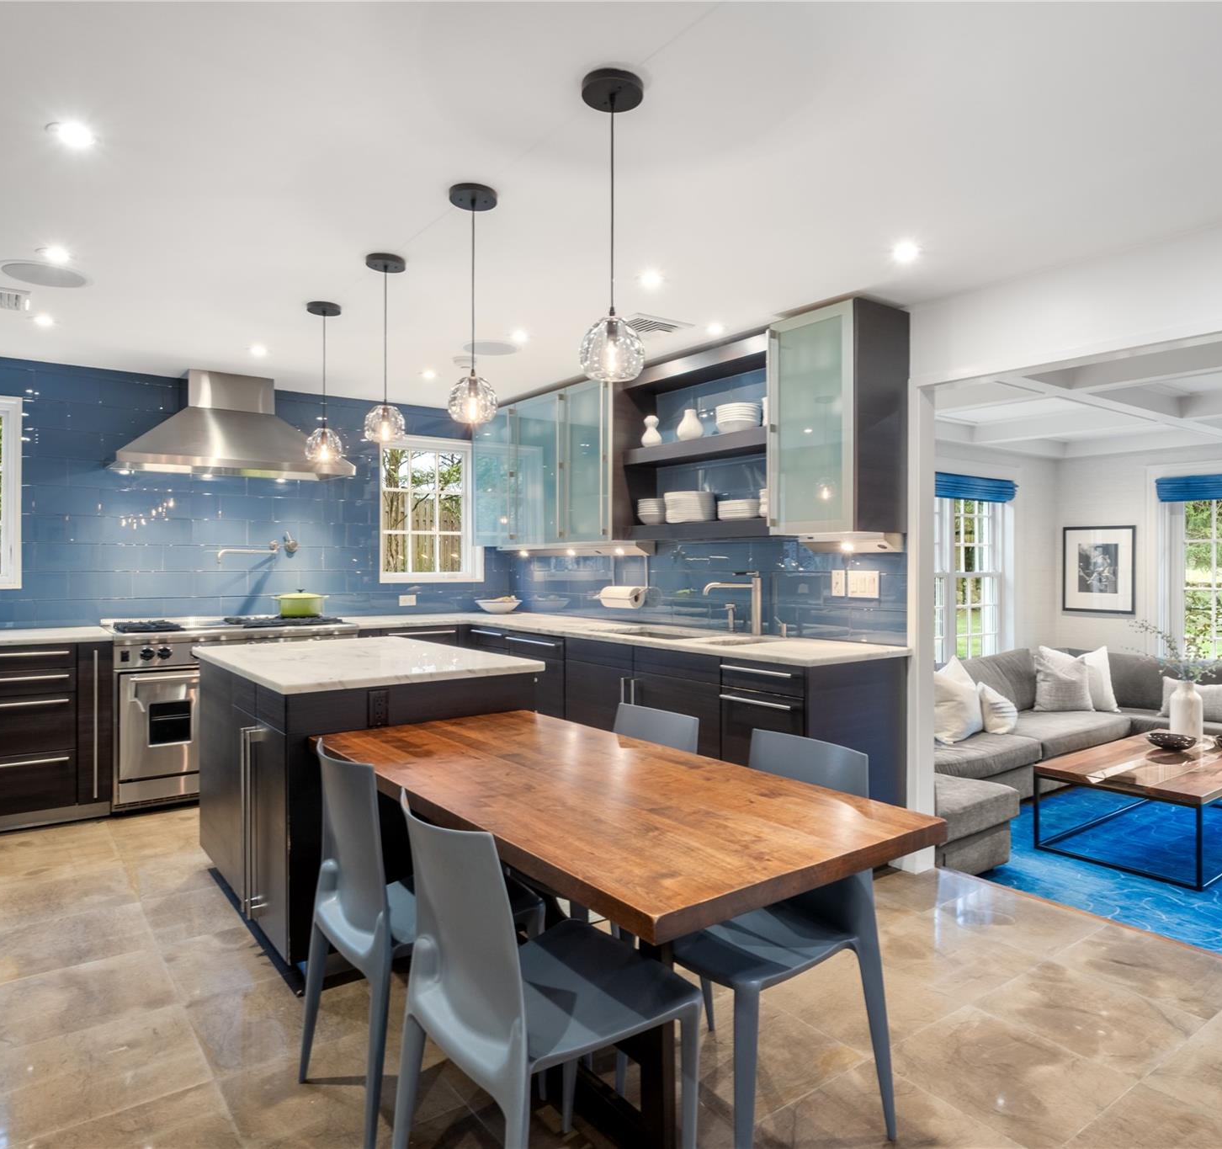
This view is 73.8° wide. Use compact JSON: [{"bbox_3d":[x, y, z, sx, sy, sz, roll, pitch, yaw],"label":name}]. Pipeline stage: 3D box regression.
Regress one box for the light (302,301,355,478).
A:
[{"bbox_3d":[-1.220,-0.800,3.462,0.150,0.670,0.150,0,0,-37],"label":"light"}]

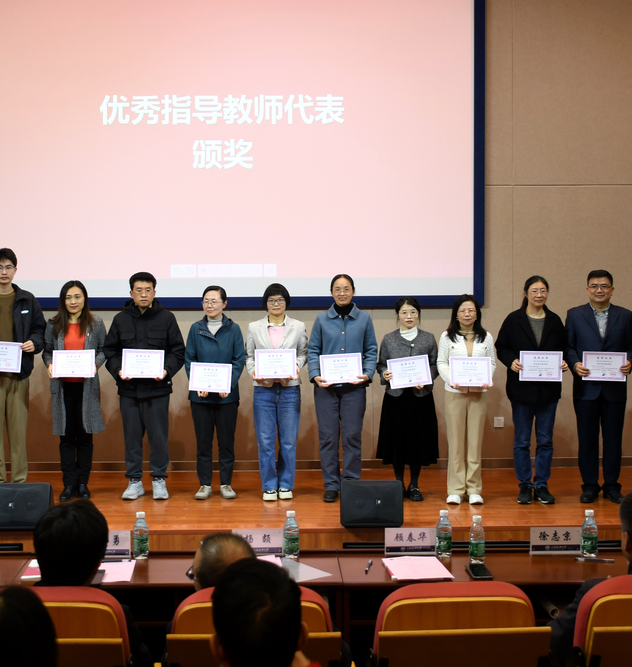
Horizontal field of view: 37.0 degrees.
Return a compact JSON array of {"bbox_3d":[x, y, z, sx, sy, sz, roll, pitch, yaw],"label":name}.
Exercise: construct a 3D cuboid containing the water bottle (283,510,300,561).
[{"bbox_3d":[-0.096,0.792,3.729,0.062,0.177,0.062,0,1,-1],"label":"water bottle"}]

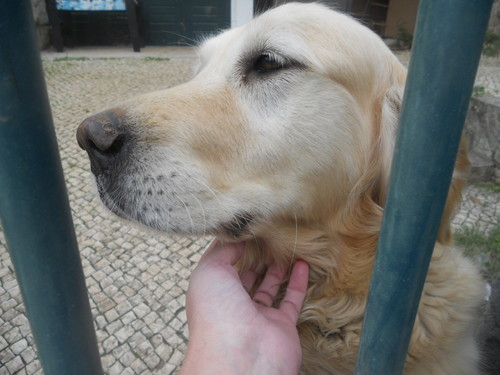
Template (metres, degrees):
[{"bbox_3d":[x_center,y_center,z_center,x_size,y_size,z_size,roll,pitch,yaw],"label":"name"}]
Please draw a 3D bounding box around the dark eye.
[{"bbox_3d":[0.014,-0.096,0.302,0.024,0.014,0.013,9,24,17],"label":"dark eye"}]

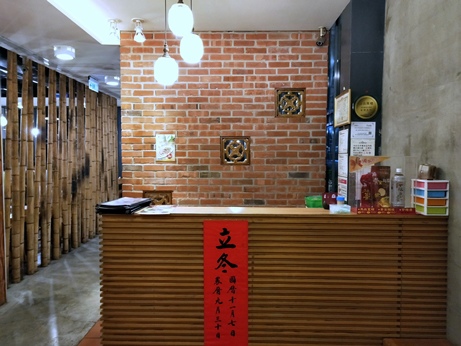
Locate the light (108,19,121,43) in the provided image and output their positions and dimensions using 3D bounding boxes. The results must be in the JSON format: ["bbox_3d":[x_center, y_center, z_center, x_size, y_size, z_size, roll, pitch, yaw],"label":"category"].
[{"bbox_3d":[-1.107,-1.354,3.193,0.115,0.203,0.120,0,3,1],"label":"light"}]

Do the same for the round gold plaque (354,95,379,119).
[{"bbox_3d":[1.149,-0.549,2.804,0.197,0.197,0.020,0,3,1],"label":"round gold plaque"}]

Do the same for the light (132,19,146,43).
[{"bbox_3d":[-0.871,-1.350,3.189,0.115,0.211,0.120,0,3,1],"label":"light"}]

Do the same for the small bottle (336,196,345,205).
[{"bbox_3d":[0.721,0.196,2.170,0.050,0.091,0.050,0,3,1],"label":"small bottle"}]

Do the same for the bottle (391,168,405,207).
[{"bbox_3d":[1.114,0.105,2.207,0.075,0.269,0.075,0,3,1],"label":"bottle"}]

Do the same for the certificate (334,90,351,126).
[{"bbox_3d":[0.997,-0.562,2.963,0.025,0.284,0.393,0,3,1],"label":"certificate"}]

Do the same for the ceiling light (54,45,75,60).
[{"bbox_3d":[-1.787,-1.295,3.594,0.207,0.089,0.207,0,3,1],"label":"ceiling light"}]

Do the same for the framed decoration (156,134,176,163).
[{"bbox_3d":[-0.678,-0.260,3.508,0.203,0.286,0.022,0,3,1],"label":"framed decoration"}]

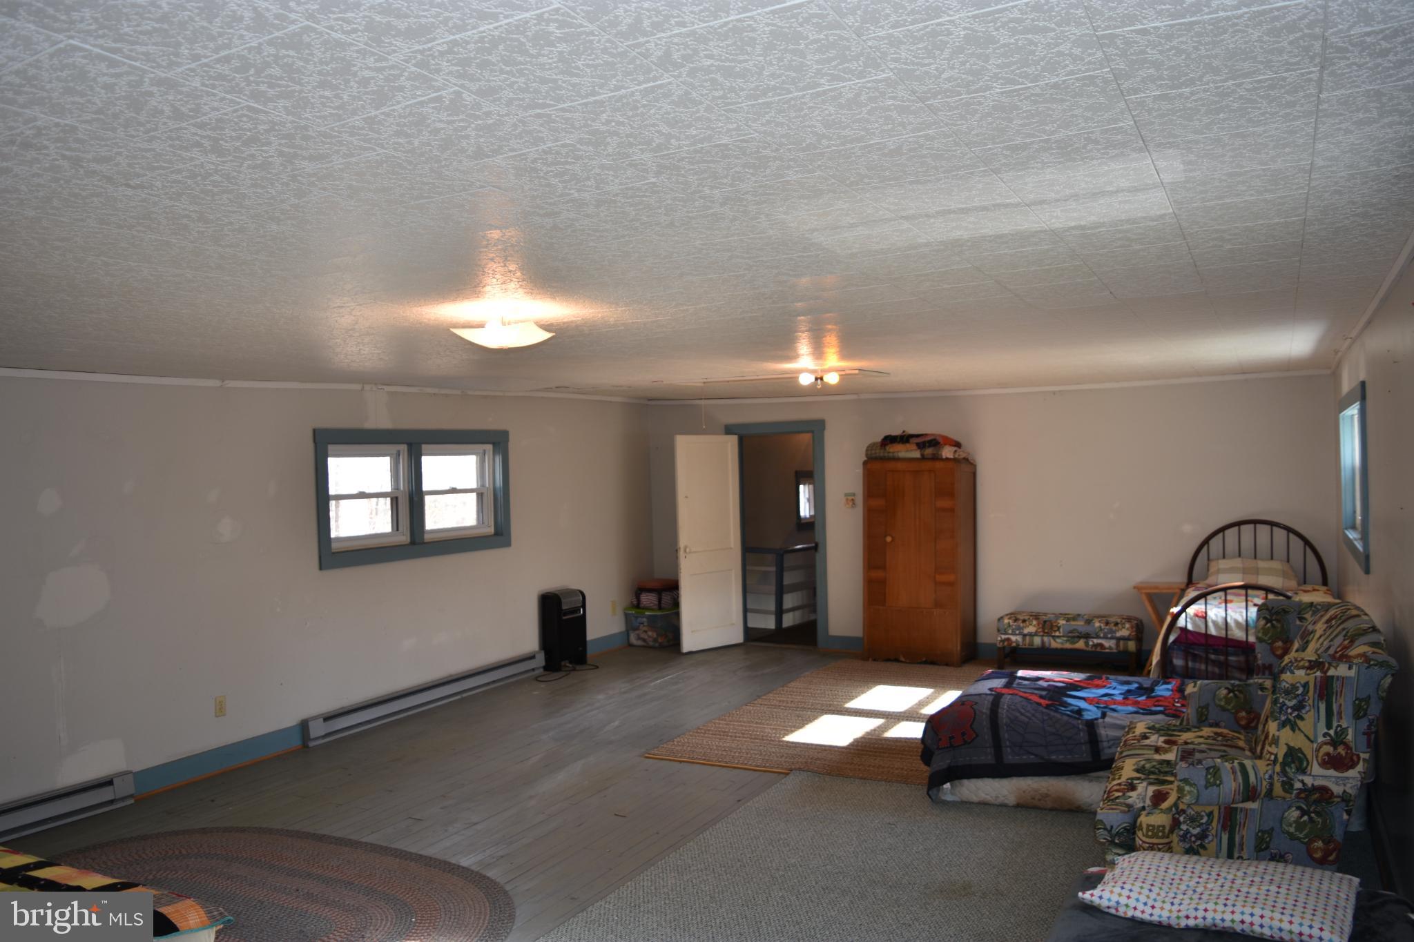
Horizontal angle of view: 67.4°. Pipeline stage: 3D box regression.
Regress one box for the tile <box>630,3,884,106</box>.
[{"bbox_3d":[0.087,-0.628,1.602,0.303,0.020,0.303,-1,0,28],"label":"tile"}]

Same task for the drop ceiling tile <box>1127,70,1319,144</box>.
[{"bbox_3d":[0.902,-0.639,1.851,0.303,0.020,0.303,0,1,28],"label":"drop ceiling tile"}]

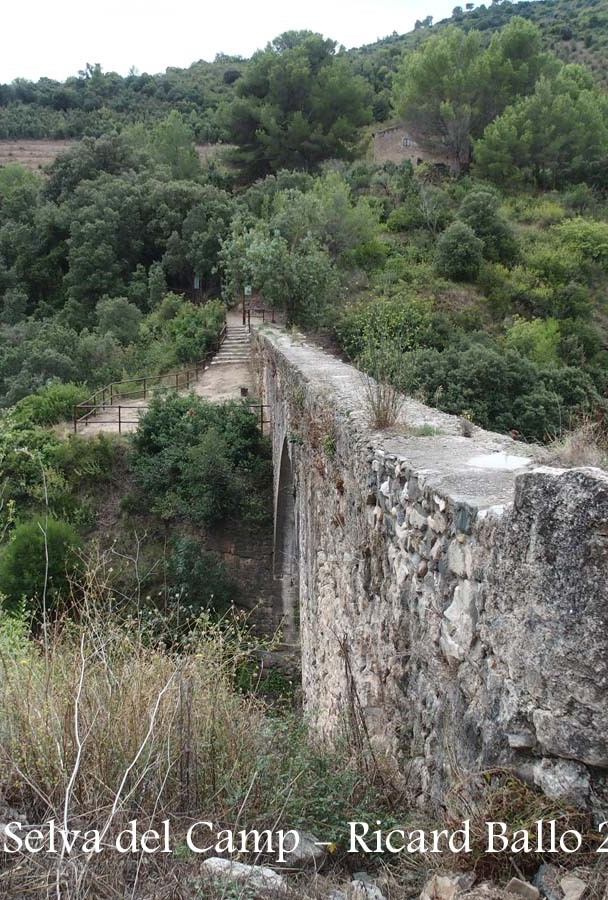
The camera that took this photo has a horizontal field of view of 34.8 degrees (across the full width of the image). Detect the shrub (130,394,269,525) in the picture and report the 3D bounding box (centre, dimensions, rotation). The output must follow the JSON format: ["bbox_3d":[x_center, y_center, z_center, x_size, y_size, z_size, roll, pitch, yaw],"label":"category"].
[{"bbox_3d":[-3.661,0.333,34.000,4.830,4.460,3.870,0,8,0],"label":"shrub"}]

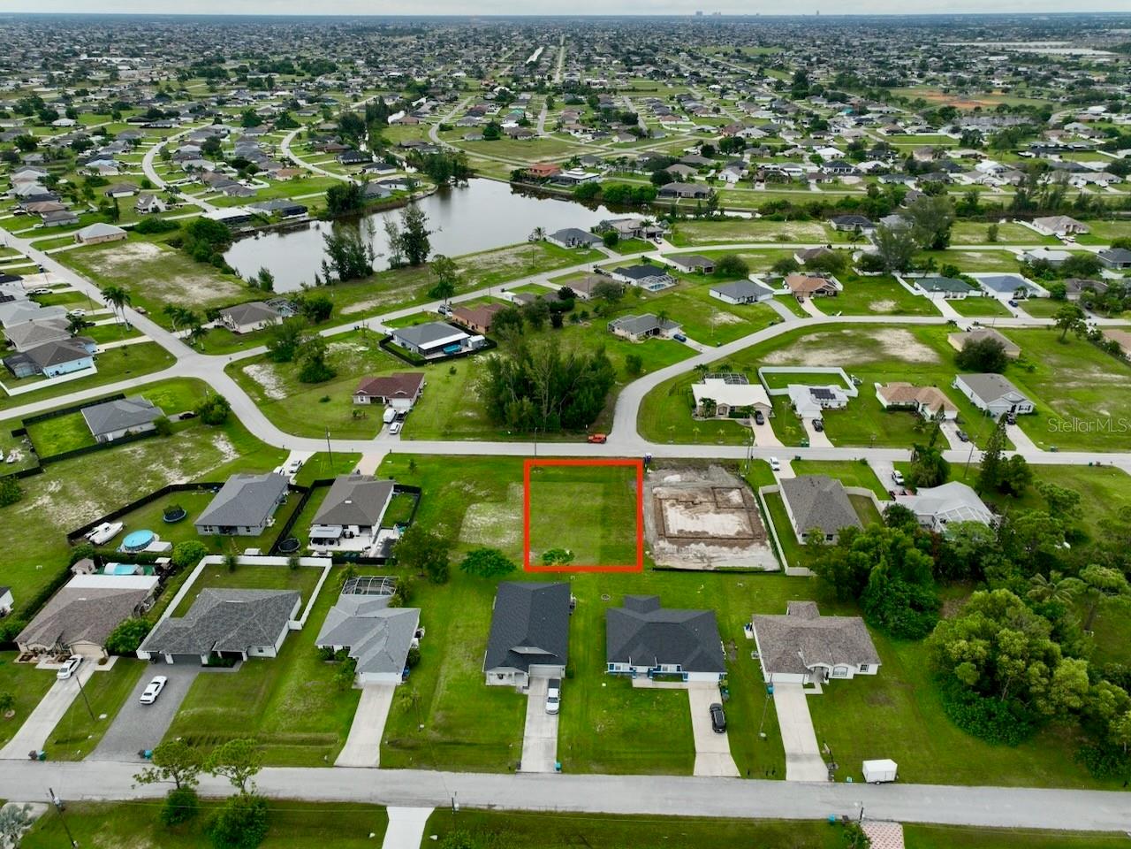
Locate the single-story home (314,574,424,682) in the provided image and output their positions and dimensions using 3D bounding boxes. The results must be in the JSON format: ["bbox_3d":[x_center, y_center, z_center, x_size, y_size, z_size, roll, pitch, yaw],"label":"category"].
[{"bbox_3d":[-32.000,32.572,129.009,15.200,5.200,23.000,1,28,1],"label":"single-story home"}]

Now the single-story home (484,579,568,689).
[{"bbox_3d":[-5.650,32.719,128.408,12.400,5.500,21.200,1,28,1],"label":"single-story home"}]

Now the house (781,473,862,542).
[{"bbox_3d":[54.000,17.040,166.030,13.570,5.400,20.710,1,28,3],"label":"house"}]

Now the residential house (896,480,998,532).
[{"bbox_3d":[77.400,16.502,159.763,19.400,5.000,14.200,1,28,1],"label":"residential house"}]

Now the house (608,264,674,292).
[{"bbox_3d":[32.220,-60.190,311.900,17.090,5.400,24.130,-19,34,-32],"label":"house"}]

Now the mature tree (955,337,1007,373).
[{"bbox_3d":[125.940,-21.290,235.960,13.870,7.600,12.670,0,28,0],"label":"mature tree"}]

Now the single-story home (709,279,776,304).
[{"bbox_3d":[66.010,-50.100,292.800,18.090,5.400,13.270,-14,31,-25],"label":"single-story home"}]

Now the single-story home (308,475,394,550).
[{"bbox_3d":[-43.200,16.137,160.136,12.900,5.300,21.600,1,28,1],"label":"single-story home"}]

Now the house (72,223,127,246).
[{"bbox_3d":[-214.718,-88.131,361.812,14.310,5.700,18.130,21,34,34],"label":"house"}]

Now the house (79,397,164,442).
[{"bbox_3d":[-112.734,-2.448,200.117,16.600,4.800,18.110,-19,33,-32],"label":"house"}]

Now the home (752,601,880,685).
[{"bbox_3d":[41.650,35.450,131.400,19.200,5.300,16.690,0,28,1],"label":"home"}]

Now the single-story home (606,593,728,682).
[{"bbox_3d":[15.800,33.513,126.792,18.200,5.600,17.600,1,28,1],"label":"single-story home"}]

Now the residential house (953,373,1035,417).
[{"bbox_3d":[113.900,-8.732,207.505,13.000,5.200,20.000,1,28,1],"label":"residential house"}]

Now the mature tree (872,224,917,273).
[{"bbox_3d":[132.549,-70.459,316.141,16.000,17.000,16.000,0,28,0],"label":"mature tree"}]

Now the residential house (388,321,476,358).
[{"bbox_3d":[-42.738,-28.288,249.173,17.430,4.800,19.390,-23,35,-36],"label":"residential house"}]

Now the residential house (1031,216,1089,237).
[{"bbox_3d":[241.190,-97.430,381.900,18.090,5.400,21.110,1,28,2],"label":"residential house"}]

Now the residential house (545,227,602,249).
[{"bbox_3d":[4.460,-83.802,353.702,18.300,5.600,19.270,-15,31,-26],"label":"residential house"}]

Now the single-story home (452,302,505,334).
[{"bbox_3d":[-26.570,-38.500,271.030,18.090,5.400,19.900,-24,36,-38],"label":"single-story home"}]

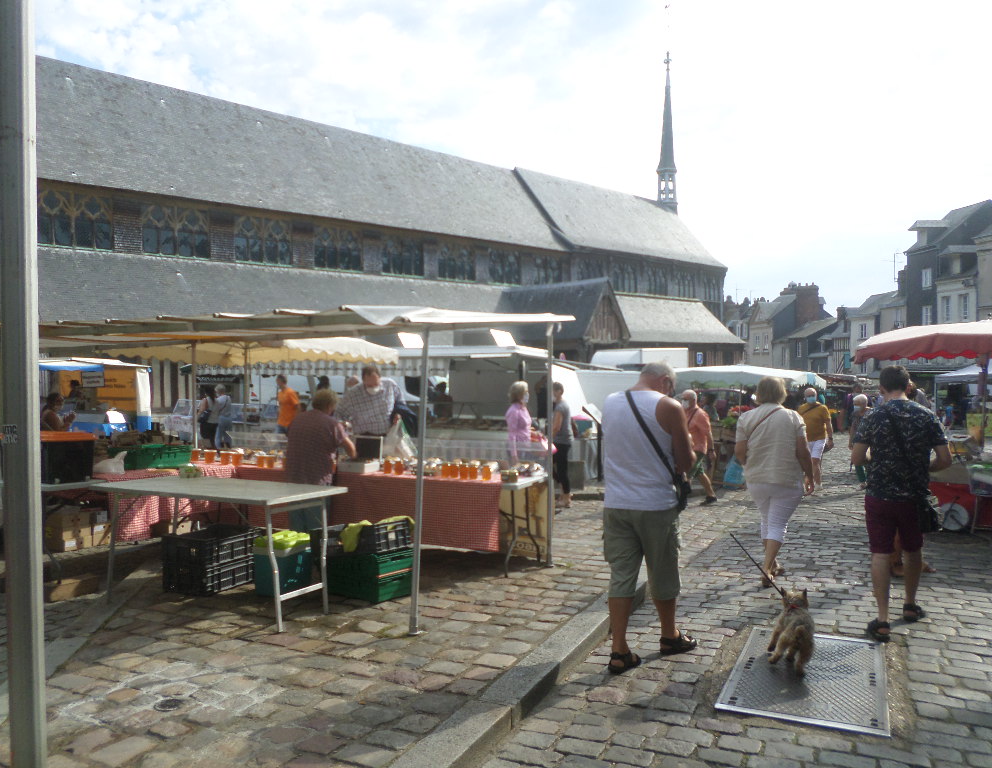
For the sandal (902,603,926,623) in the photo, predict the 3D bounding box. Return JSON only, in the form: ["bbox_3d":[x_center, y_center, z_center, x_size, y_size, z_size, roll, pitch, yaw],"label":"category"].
[{"bbox_3d":[2.885,1.560,5.081,0.275,0.095,0.105,1,-2,-44],"label":"sandal"}]

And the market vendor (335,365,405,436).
[{"bbox_3d":[-1.217,0.701,7.169,0.660,1.740,0.480,-1,-1,6],"label":"market vendor"}]

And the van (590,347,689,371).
[{"bbox_3d":[4.957,0.218,27.299,5.500,3.000,2.050,-2,2,-44],"label":"van"}]

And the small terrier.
[{"bbox_3d":[1.688,1.396,4.234,0.230,0.390,0.500,-1,-1,17],"label":"small terrier"}]

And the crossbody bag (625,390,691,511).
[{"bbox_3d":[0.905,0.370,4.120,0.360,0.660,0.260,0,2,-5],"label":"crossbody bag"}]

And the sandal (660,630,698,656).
[{"bbox_3d":[1.120,1.553,4.471,0.275,0.095,0.105,1,-2,-40],"label":"sandal"}]

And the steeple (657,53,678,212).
[{"bbox_3d":[12.778,-18.780,55.000,1.500,12.000,1.500,-2,2,-44],"label":"steeple"}]

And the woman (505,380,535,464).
[{"bbox_3d":[0.258,0.783,8.418,0.380,1.630,0.460,0,-1,-6],"label":"woman"}]

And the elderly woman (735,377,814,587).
[{"bbox_3d":[2.313,0.801,6.138,0.620,1.680,0.500,-1,-1,24],"label":"elderly woman"}]

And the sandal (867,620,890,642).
[{"bbox_3d":[2.435,1.552,4.711,0.105,0.095,0.275,-1,-1,14],"label":"sandal"}]

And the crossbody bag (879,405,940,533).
[{"bbox_3d":[2.702,0.551,4.820,0.370,0.820,0.270,0,2,25],"label":"crossbody bag"}]

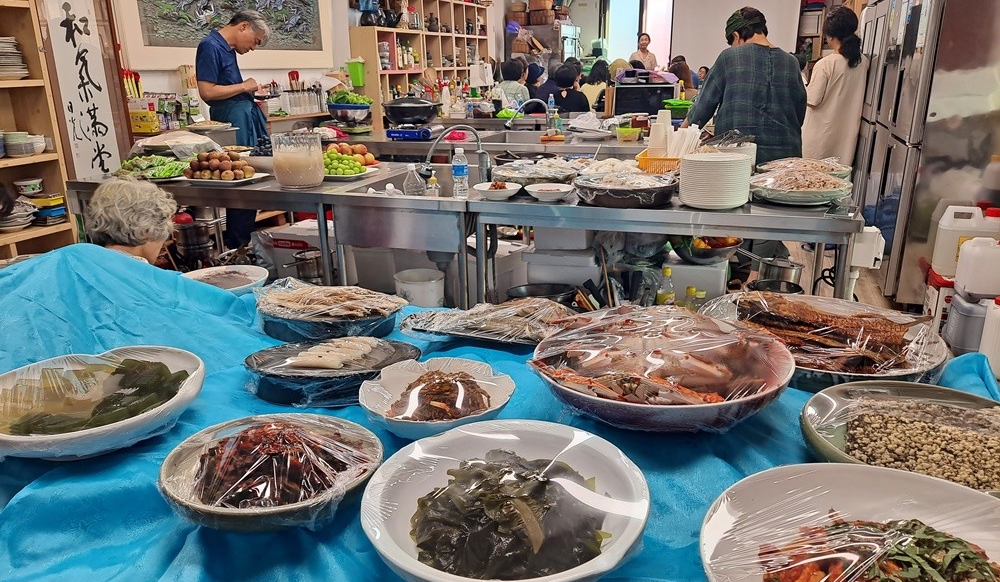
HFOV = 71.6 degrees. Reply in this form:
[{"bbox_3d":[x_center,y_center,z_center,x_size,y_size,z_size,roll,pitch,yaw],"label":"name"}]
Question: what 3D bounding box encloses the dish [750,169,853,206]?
[{"bbox_3d":[1.070,-0.376,2.458,0.345,0.110,0.345,5,19,19],"label":"dish"}]

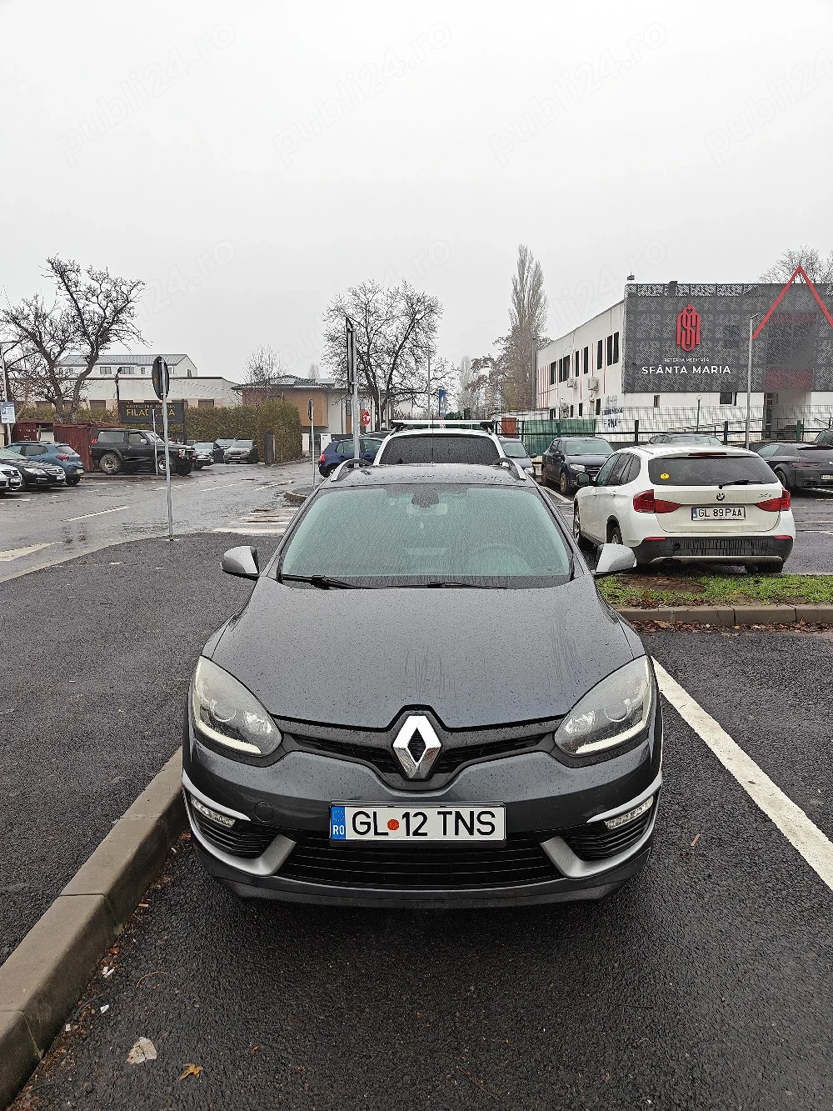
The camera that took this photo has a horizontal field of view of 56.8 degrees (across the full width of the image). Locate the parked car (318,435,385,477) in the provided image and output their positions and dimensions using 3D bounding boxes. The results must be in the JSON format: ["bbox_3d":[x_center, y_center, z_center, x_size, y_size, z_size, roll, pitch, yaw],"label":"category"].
[{"bbox_3d":[-1.394,-3.655,28.981,4.200,1.480,1.770,1,9,8],"label":"parked car"}]

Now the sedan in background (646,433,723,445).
[{"bbox_3d":[7.200,-2.532,20.900,1.780,1.480,4.400,0,9,2],"label":"sedan in background"}]

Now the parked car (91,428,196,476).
[{"bbox_3d":[-10.950,-4.177,31.200,4.100,1.850,1.800,1,9,10],"label":"parked car"}]

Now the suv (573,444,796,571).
[{"bbox_3d":[3.202,-0.713,9.973,1.800,1.545,4.454,0,9,3],"label":"suv"}]

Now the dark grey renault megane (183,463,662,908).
[{"bbox_3d":[0.074,0.163,4.484,1.810,1.507,4.560,0,9,2],"label":"dark grey renault megane"}]

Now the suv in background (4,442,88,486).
[{"bbox_3d":[-13.460,-3.089,26.099,4.200,1.540,1.800,1,9,9],"label":"suv in background"}]

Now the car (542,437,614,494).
[{"bbox_3d":[4.781,-2.667,22.108,1.740,1.520,4.350,-1,9,0],"label":"car"}]

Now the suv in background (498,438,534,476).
[{"bbox_3d":[2.211,-2.541,21.480,1.750,1.530,4.200,-1,9,0],"label":"suv in background"}]

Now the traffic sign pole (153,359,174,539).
[{"bbox_3d":[-3.803,-1.585,11.589,0.110,2.725,0.640,0,9,5],"label":"traffic sign pole"}]

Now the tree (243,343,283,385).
[{"bbox_3d":[-10.800,-10.662,54.000,3.000,7.800,3.000,-1,9,0],"label":"tree"}]

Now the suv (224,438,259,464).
[{"bbox_3d":[-11.150,-6.784,49.400,1.780,1.570,4.300,-1,9,-4],"label":"suv"}]

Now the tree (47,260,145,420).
[{"bbox_3d":[-16.162,-9.411,38.193,5.300,10.300,5.200,-1,9,0],"label":"tree"}]

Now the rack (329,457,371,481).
[{"bbox_3d":[-0.432,-0.627,5.388,0.090,0.120,1.960,-1,9,1],"label":"rack"}]

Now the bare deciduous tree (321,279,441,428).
[{"bbox_3d":[-2.209,-10.999,46.169,7.300,10.600,7.100,-1,9,0],"label":"bare deciduous tree"}]

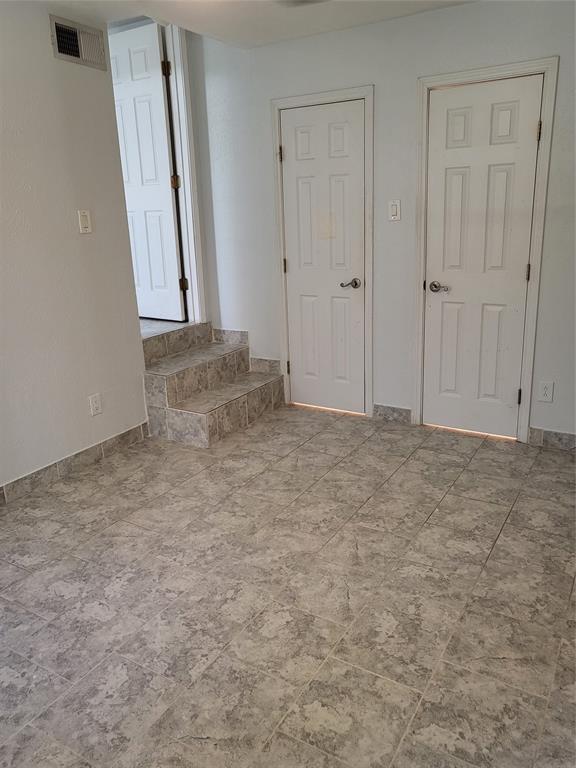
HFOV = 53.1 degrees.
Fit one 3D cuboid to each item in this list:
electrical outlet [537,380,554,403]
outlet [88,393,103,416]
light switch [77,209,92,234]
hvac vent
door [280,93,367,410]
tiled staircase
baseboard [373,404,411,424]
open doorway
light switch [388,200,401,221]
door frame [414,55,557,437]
[{"bbox_3d":[1.521,0.047,3.398,0.076,0.116,0.012,7,19,30],"label":"electrical outlet"},{"bbox_3d":[-1.145,0.127,3.458,0.012,0.118,0.074,7,19,30],"label":"outlet"},{"bbox_3d":[-1.136,-0.911,3.242,0.012,0.117,0.073,7,19,30],"label":"light switch"},{"bbox_3d":[-1.105,-1.821,3.088,0.016,0.198,0.351,7,19,30],"label":"hvac vent"},{"bbox_3d":[0.256,-0.799,3.953,0.605,2.032,0.040,7,19,30],"label":"door"},{"bbox_3d":[-0.554,-0.048,4.109,0.660,0.616,0.940,7,19,30],"label":"tiled staircase"},{"bbox_3d":[0.713,0.211,3.960,0.274,0.102,0.012,7,19,30],"label":"baseboard"},{"bbox_3d":[-0.940,-1.410,3.914,0.130,2.115,0.837,7,19,30],"label":"open doorway"},{"bbox_3d":[0.661,-1.076,3.584,0.074,0.118,0.012,7,19,30],"label":"light switch"},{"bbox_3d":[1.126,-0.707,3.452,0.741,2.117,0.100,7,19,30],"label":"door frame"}]

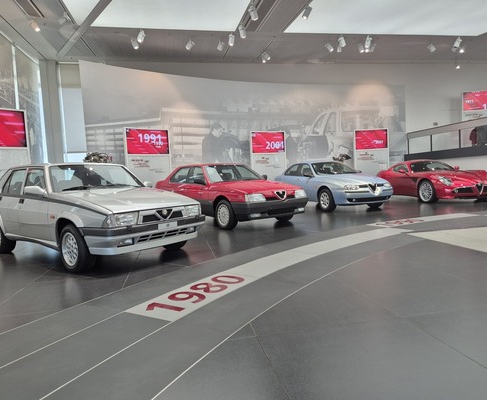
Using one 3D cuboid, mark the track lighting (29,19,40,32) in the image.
[{"bbox_3d":[-5.553,-4.653,9.460,0.260,0.370,0.220,0,5,41],"label":"track lighting"}]

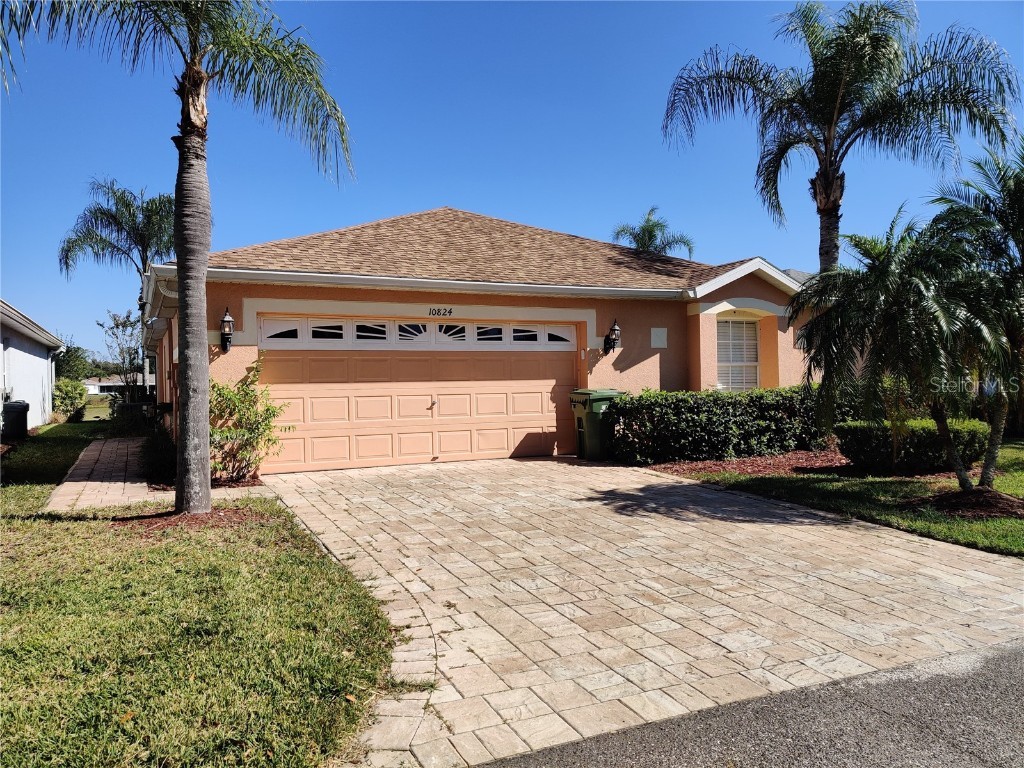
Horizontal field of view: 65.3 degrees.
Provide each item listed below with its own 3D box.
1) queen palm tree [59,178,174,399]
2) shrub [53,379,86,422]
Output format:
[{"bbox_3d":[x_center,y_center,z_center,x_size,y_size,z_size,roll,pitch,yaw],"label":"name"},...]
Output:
[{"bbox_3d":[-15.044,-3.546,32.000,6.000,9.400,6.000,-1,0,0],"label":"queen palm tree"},{"bbox_3d":[-16.103,0.599,29.000,1.400,1.600,1.400,-1,1,-25],"label":"shrub"}]

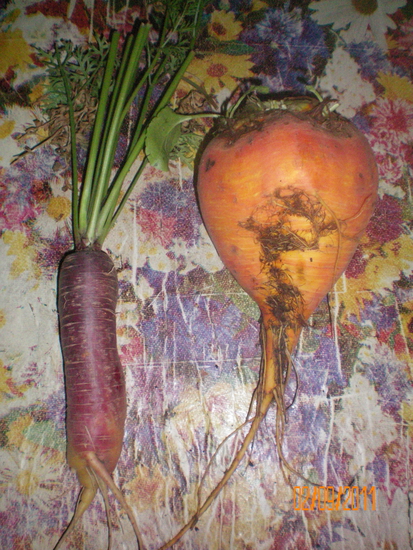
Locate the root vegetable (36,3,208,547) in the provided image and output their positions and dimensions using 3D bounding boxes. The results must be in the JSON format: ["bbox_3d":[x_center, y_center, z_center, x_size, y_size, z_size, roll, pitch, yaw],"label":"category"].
[{"bbox_3d":[-0.070,-0.021,0.393,0.118,0.043,0.375,4,77,1],"label":"root vegetable"}]

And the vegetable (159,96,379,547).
[{"bbox_3d":[0.039,0.024,0.352,0.116,0.104,0.275,5,77,2],"label":"vegetable"}]

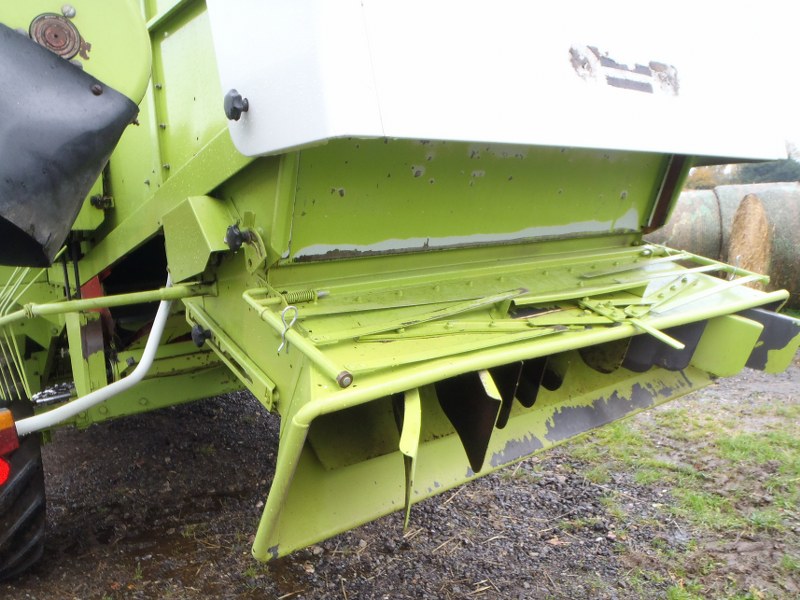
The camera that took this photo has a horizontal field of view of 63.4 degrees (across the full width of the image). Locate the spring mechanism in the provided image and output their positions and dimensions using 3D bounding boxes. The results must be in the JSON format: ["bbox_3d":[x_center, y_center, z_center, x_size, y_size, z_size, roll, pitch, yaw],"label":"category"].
[{"bbox_3d":[-0.202,-0.007,1.340,0.088,0.026,0.026,-8,13,-38],"label":"spring mechanism"}]

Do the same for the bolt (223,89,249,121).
[{"bbox_3d":[-0.303,-0.362,1.200,0.036,0.057,0.057,-8,13,-38],"label":"bolt"}]

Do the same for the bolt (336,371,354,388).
[{"bbox_3d":[-0.087,0.127,1.030,0.023,0.023,0.015,-8,24,-38],"label":"bolt"}]

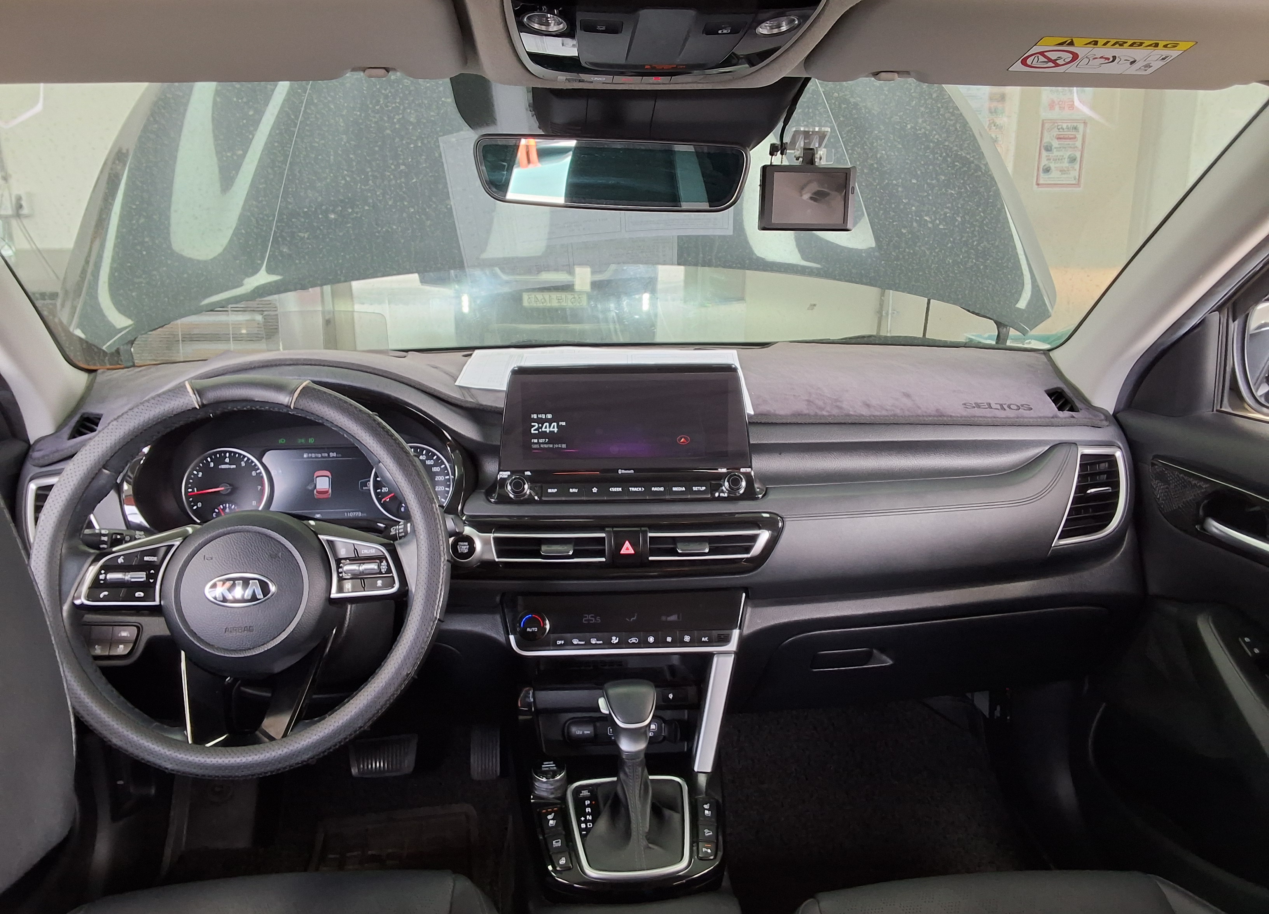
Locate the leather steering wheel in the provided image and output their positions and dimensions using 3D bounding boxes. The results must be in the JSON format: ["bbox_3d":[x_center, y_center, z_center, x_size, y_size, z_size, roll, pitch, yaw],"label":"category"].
[{"bbox_3d":[-0.369,0.110,0.989,0.380,0.380,0.100,-2,-6,-6],"label":"leather steering wheel"}]

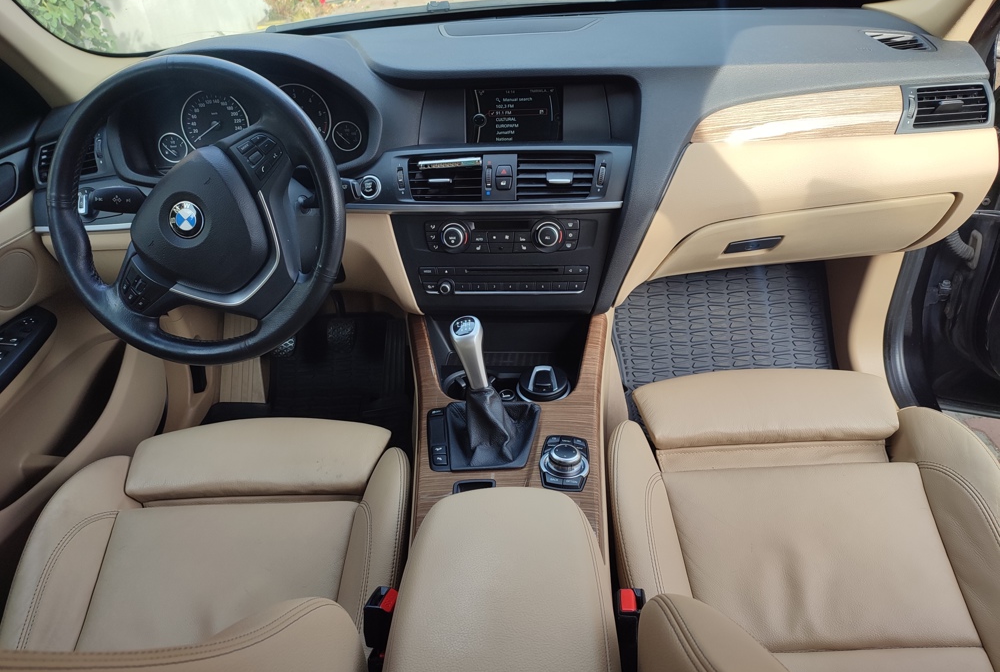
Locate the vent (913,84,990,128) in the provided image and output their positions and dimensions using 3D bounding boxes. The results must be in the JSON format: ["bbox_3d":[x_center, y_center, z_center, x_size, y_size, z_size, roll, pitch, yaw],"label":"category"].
[{"bbox_3d":[0.621,-0.322,1.006,0.103,0.056,0.035,-2,17,4],"label":"vent"}]

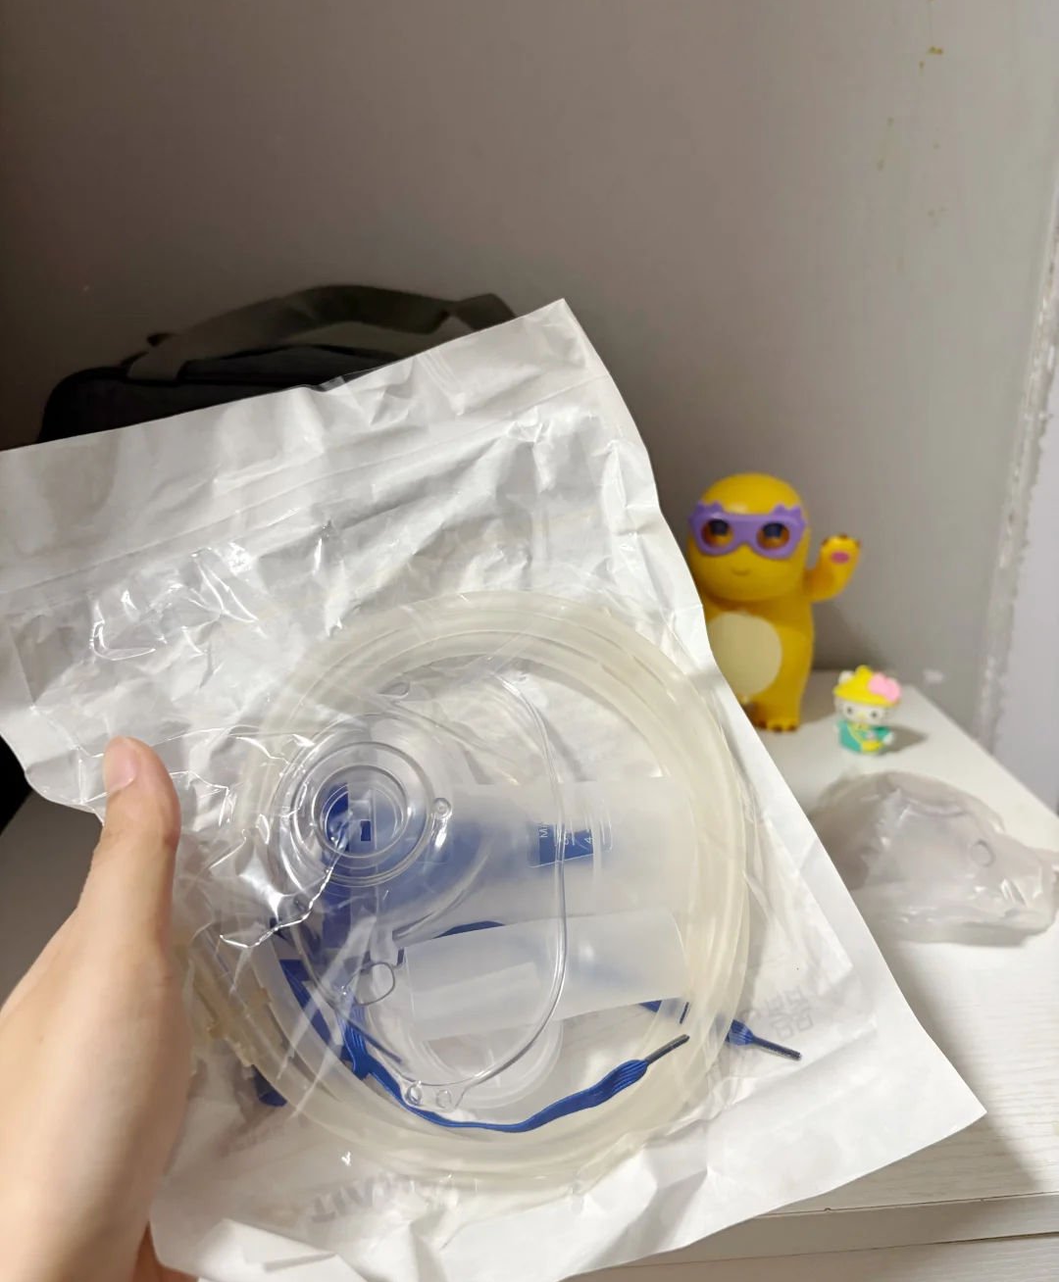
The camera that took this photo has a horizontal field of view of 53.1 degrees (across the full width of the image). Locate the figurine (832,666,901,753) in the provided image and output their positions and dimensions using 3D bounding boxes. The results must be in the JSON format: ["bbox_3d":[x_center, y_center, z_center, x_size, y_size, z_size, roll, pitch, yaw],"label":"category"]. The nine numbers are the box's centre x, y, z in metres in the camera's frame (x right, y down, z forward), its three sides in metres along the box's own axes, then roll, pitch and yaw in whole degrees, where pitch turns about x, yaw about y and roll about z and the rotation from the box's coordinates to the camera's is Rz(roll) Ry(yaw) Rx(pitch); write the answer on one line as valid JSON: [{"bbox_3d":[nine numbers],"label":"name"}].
[{"bbox_3d":[0.191,0.037,0.593,0.037,0.042,0.030,10,23,25],"label":"figurine"}]

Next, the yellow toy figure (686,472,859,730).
[{"bbox_3d":[0.143,-0.030,0.625,0.100,0.144,0.080,7,21,18],"label":"yellow toy figure"}]

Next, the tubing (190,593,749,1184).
[{"bbox_3d":[-0.014,0.061,0.268,0.138,0.146,0.050,-10,4,-11],"label":"tubing"}]

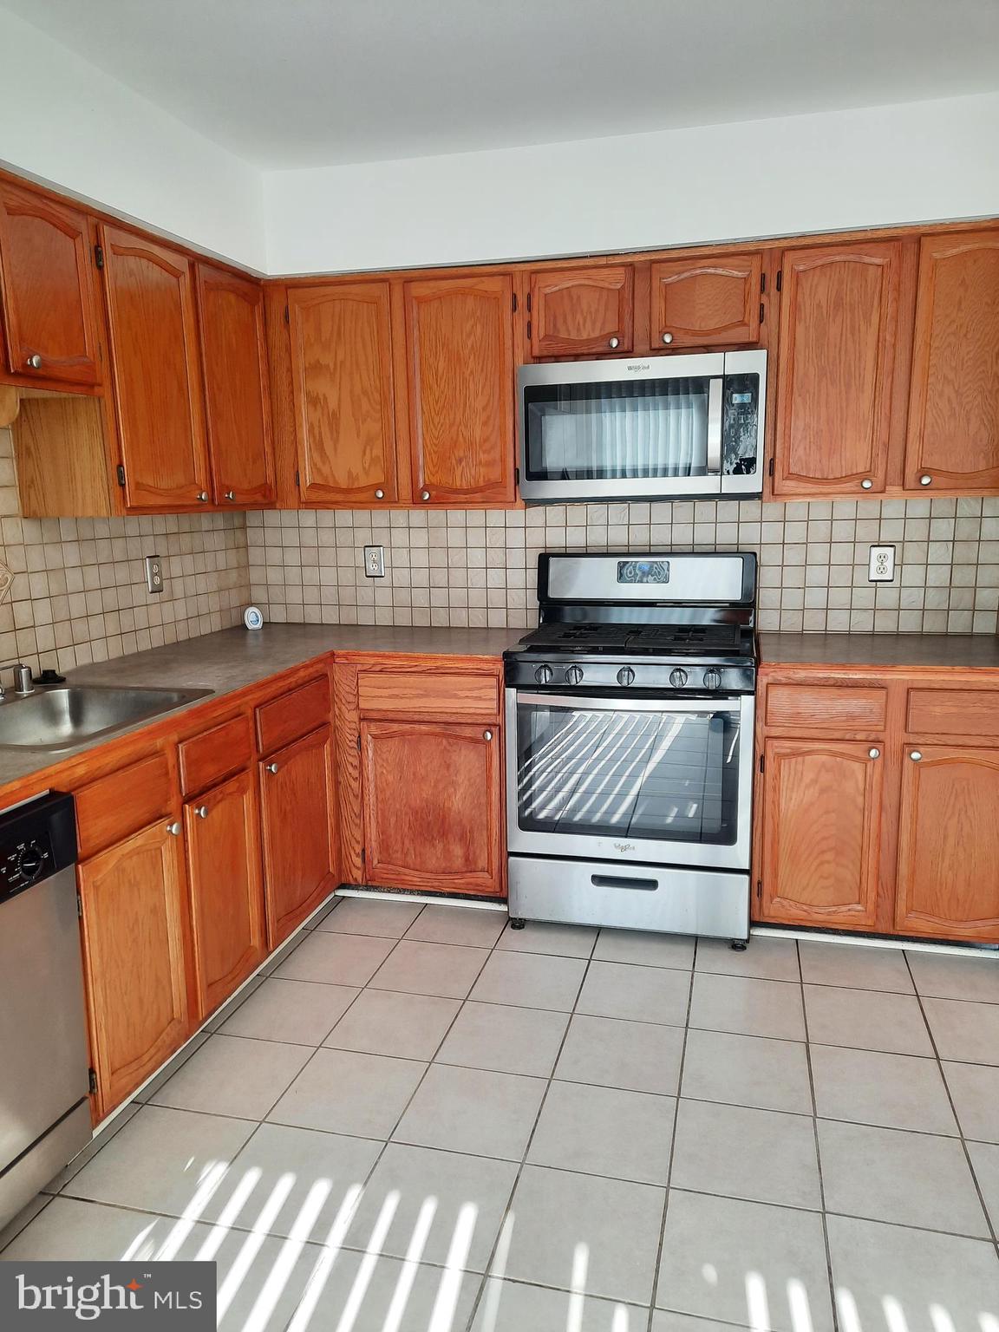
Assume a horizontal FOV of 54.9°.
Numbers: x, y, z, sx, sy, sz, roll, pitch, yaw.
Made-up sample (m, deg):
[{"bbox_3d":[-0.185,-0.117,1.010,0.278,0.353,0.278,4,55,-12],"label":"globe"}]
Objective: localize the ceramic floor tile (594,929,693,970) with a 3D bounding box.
[{"bbox_3d":[0.467,0.880,3.039,0.303,0.010,0.303,2,11,14],"label":"ceramic floor tile"}]

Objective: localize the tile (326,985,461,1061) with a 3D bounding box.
[{"bbox_3d":[-0.281,0.976,2.616,0.303,0.010,0.303,2,11,14],"label":"tile"}]

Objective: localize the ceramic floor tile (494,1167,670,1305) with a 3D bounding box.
[{"bbox_3d":[0.163,1.109,1.887,0.303,0.010,0.303,2,11,14],"label":"ceramic floor tile"}]

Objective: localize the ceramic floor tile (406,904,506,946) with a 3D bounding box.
[{"bbox_3d":[-0.130,0.863,3.187,0.303,0.010,0.285,2,11,14],"label":"ceramic floor tile"}]

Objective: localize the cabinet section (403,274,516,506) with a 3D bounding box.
[{"bbox_3d":[-0.091,-0.931,3.302,0.359,0.708,0.290,2,11,14],"label":"cabinet section"}]

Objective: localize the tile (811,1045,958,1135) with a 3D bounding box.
[{"bbox_3d":[0.912,1.014,2.310,0.303,0.010,0.303,2,11,14],"label":"tile"}]

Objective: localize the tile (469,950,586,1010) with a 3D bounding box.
[{"bbox_3d":[0.094,0.929,2.831,0.303,0.010,0.303,2,11,14],"label":"tile"}]

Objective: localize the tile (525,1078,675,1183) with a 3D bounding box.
[{"bbox_3d":[0.239,1.053,2.174,0.304,0.012,0.304,2,11,14],"label":"tile"}]

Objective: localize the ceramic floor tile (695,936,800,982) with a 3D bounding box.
[{"bbox_3d":[0.767,0.897,2.972,0.304,0.012,0.294,2,11,14],"label":"ceramic floor tile"}]

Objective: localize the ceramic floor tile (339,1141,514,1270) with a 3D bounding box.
[{"bbox_3d":[-0.135,1.100,1.963,0.303,0.010,0.303,2,11,14],"label":"ceramic floor tile"}]

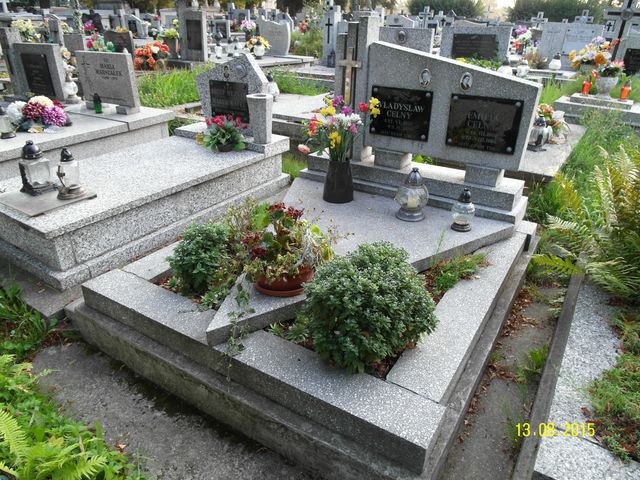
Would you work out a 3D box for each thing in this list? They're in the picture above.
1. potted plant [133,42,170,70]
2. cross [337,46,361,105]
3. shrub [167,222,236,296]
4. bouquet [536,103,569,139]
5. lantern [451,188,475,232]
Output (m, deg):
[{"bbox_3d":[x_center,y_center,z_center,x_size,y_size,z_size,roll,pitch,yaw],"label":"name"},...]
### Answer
[{"bbox_3d":[-2.822,-3.050,7.302,0.550,0.380,0.500,16,31,29],"label":"potted plant"},{"bbox_3d":[0.205,-1.144,3.117,0.178,0.385,0.030,15,30,29],"label":"cross"},{"bbox_3d":[-0.568,0.088,2.088,0.290,0.330,0.290,1,25,-1],"label":"shrub"},{"bbox_3d":[2.094,-1.049,3.945,0.270,0.303,0.250,16,31,29],"label":"bouquet"},{"bbox_3d":[0.812,-0.179,2.507,0.130,0.235,0.130,16,29,28],"label":"lantern"}]

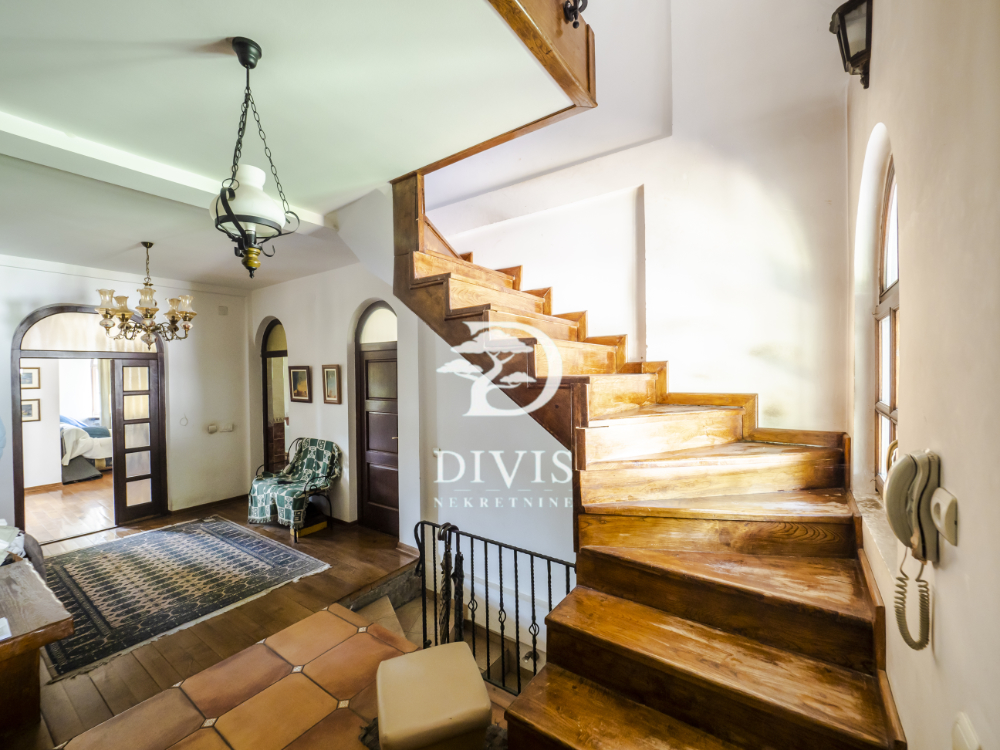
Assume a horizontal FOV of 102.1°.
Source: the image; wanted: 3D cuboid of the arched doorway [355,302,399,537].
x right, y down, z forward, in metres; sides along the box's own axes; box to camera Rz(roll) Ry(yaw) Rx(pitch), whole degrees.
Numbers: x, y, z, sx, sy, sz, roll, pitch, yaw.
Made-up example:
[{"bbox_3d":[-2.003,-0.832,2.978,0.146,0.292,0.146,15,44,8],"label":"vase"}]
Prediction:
[{"bbox_3d":[-1.229,0.469,4.228,0.850,2.470,0.160,0,1,35],"label":"arched doorway"}]

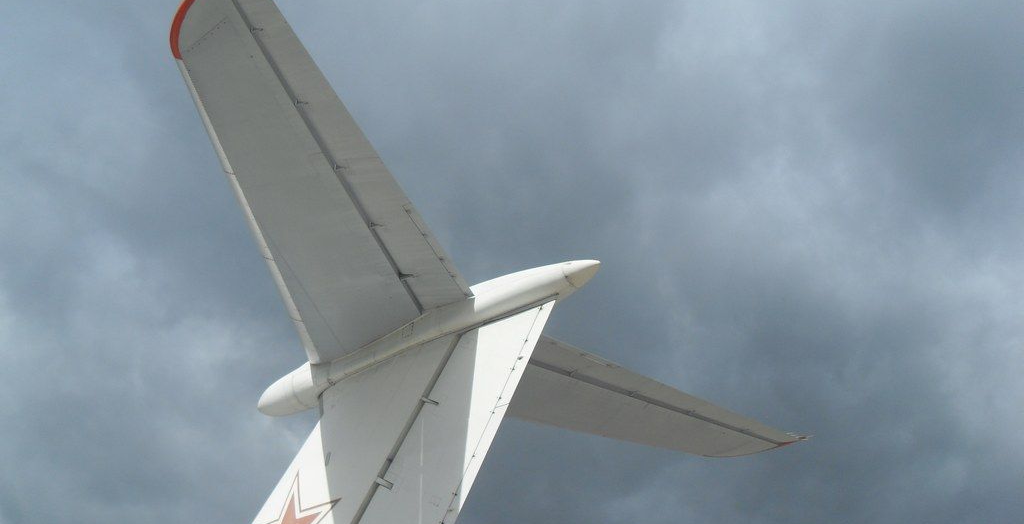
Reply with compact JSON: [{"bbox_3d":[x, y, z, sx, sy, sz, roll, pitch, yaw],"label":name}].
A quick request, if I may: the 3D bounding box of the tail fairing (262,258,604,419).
[{"bbox_3d":[-2.260,1.780,22.600,10.200,1.200,1.150,-24,-46,32],"label":"tail fairing"}]

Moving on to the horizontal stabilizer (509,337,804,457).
[{"bbox_3d":[1.560,3.580,24.700,9.900,0.500,4.800,24,-41,-24],"label":"horizontal stabilizer"}]

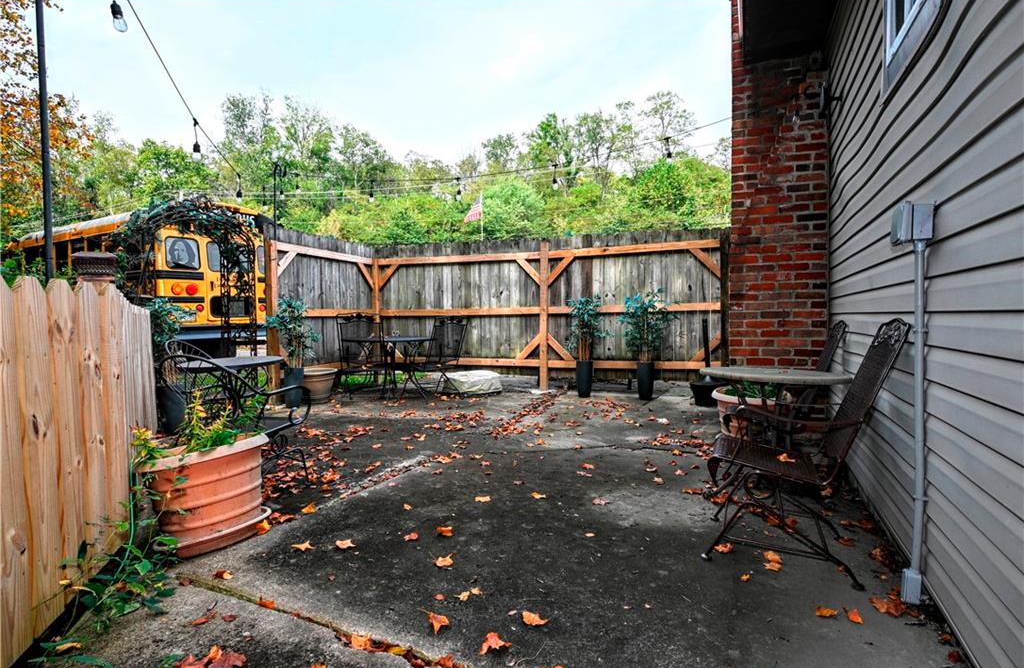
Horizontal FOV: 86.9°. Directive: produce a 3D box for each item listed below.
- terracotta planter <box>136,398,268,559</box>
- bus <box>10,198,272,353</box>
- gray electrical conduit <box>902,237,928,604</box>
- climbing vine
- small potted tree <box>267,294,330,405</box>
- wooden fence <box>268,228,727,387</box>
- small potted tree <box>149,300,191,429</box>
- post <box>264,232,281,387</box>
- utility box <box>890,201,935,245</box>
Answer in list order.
[{"bbox_3d":[-1.418,0.582,2.544,0.560,0.650,0.560,-2,3,-30],"label":"terracotta planter"},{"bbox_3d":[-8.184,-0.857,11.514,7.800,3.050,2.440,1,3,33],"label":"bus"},{"bbox_3d":[1.359,0.293,1.822,0.055,1.216,0.055,1,2,24],"label":"gray electrical conduit"},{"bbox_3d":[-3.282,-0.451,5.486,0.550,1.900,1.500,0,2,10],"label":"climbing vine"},{"bbox_3d":[-2.379,0.199,5.912,0.570,1.220,0.570,-2,3,-30],"label":"small potted tree"},{"bbox_3d":[-0.158,-0.215,6.417,5.000,1.980,1.900,1,2,21],"label":"wooden fence"},{"bbox_3d":[-2.969,0.263,4.733,0.500,1.180,0.500,-2,3,-30],"label":"small potted tree"},{"bbox_3d":[-2.791,-0.149,6.298,0.098,1.900,0.098,-1,2,-21],"label":"post"},{"bbox_3d":[1.321,-0.369,1.772,0.105,0.145,0.085,1,2,24],"label":"utility box"}]

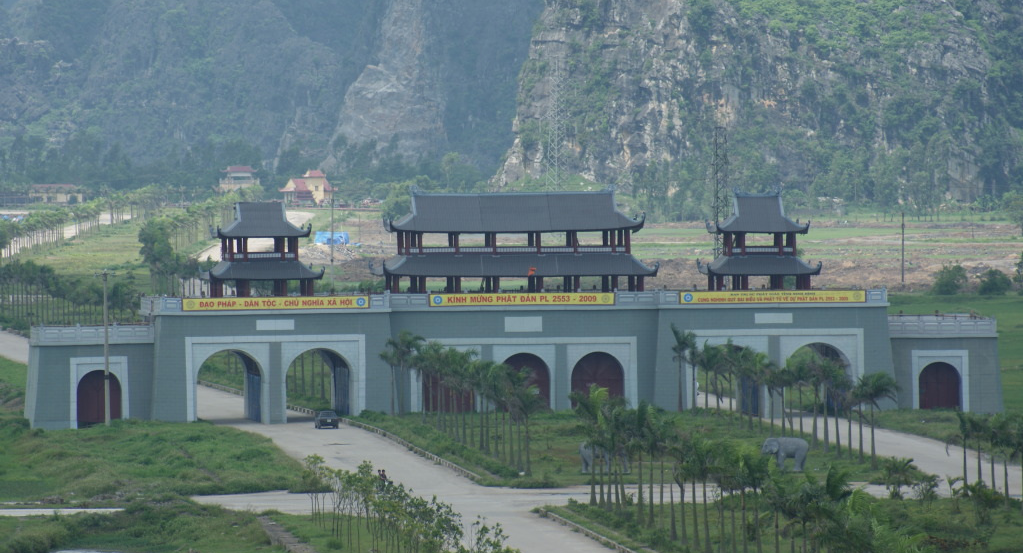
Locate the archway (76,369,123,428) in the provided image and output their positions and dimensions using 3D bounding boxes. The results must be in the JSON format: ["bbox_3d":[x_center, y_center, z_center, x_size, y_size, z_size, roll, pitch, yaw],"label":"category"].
[{"bbox_3d":[-34.736,10.268,754.458,3.812,4.837,1.500,-1,1,-10],"label":"archway"}]

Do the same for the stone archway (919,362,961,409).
[{"bbox_3d":[35.384,9.075,753.231,3.490,3.860,3.000,-1,1,-8],"label":"stone archway"}]

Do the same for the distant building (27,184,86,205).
[{"bbox_3d":[-119.300,-21.369,2354.000,14.421,5.506,8.000,-1,1,-6],"label":"distant building"}]

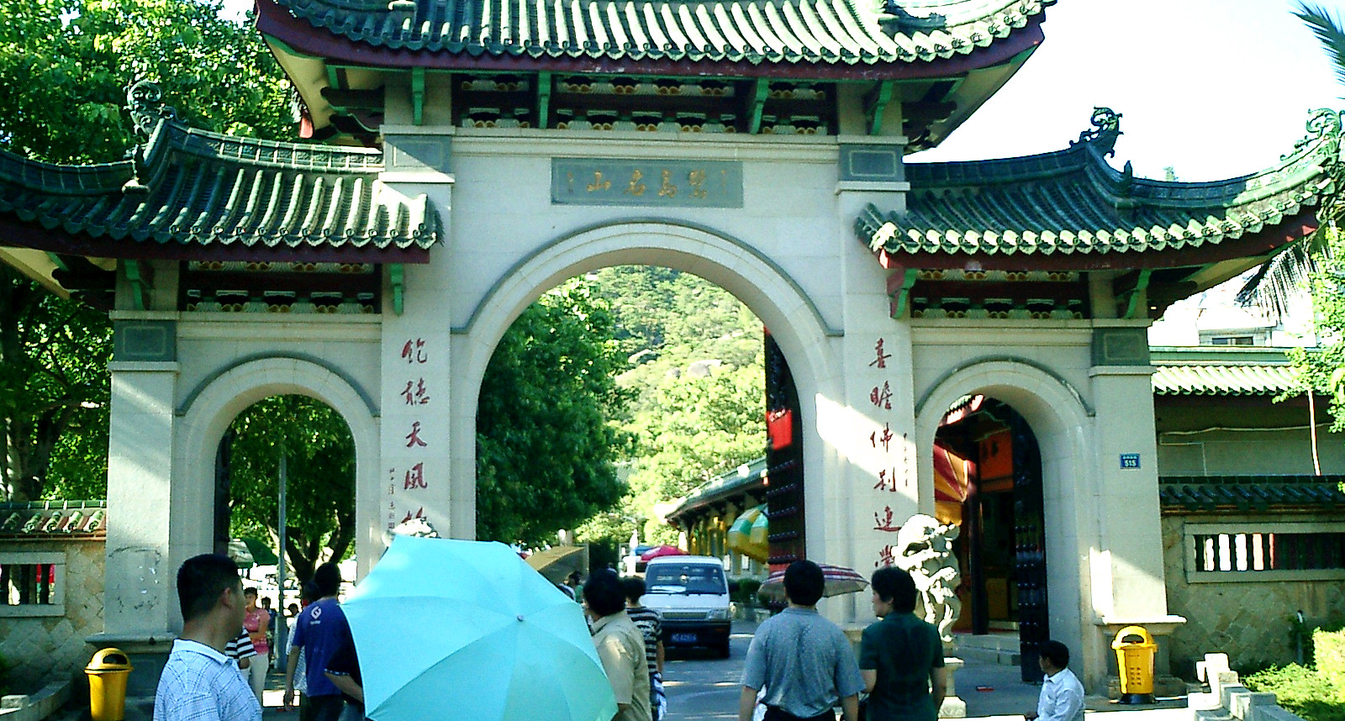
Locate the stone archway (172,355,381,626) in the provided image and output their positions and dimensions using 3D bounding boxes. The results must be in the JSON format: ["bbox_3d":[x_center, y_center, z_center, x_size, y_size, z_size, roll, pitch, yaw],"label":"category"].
[{"bbox_3d":[-4.502,2.047,16.115,2.269,4.102,1.100,0,-8,-8],"label":"stone archway"}]

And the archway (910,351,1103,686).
[{"bbox_3d":[4.003,2.064,17.278,2.314,4.092,1.100,0,-8,-8],"label":"archway"}]

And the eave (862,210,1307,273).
[{"bbox_3d":[4.958,-1.371,16.782,5.367,0.855,1.100,0,-8,-8],"label":"eave"}]

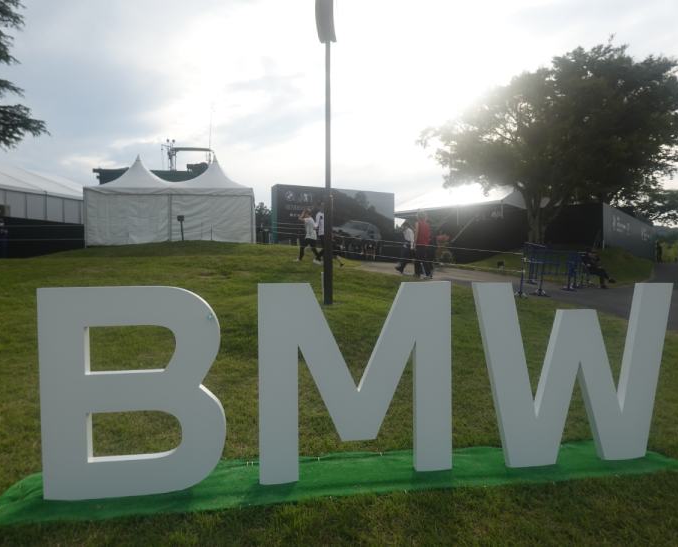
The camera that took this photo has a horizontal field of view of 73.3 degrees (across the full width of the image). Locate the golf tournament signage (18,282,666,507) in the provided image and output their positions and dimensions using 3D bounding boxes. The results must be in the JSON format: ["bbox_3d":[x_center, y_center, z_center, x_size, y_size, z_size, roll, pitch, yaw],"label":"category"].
[{"bbox_3d":[0.290,0.661,2.869,3.996,1.200,0.080,-1,2,-8],"label":"golf tournament signage"}]

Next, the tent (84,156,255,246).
[{"bbox_3d":[-8.060,-3.607,22.865,7.500,4.760,3.750,-1,2,-8],"label":"tent"}]

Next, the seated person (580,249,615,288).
[{"bbox_3d":[7.830,-0.151,13.800,1.000,1.250,0.580,0,2,12],"label":"seated person"}]

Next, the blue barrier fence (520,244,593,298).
[{"bbox_3d":[5.419,-0.087,11.300,0.850,1.120,2.800,2,3,45],"label":"blue barrier fence"}]

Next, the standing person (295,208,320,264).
[{"bbox_3d":[-0.878,-1.048,12.900,0.720,1.550,0.500,0,2,15],"label":"standing person"}]

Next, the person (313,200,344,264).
[{"bbox_3d":[-0.268,-1.063,12.200,0.750,1.740,0.520,0,2,15],"label":"person"}]

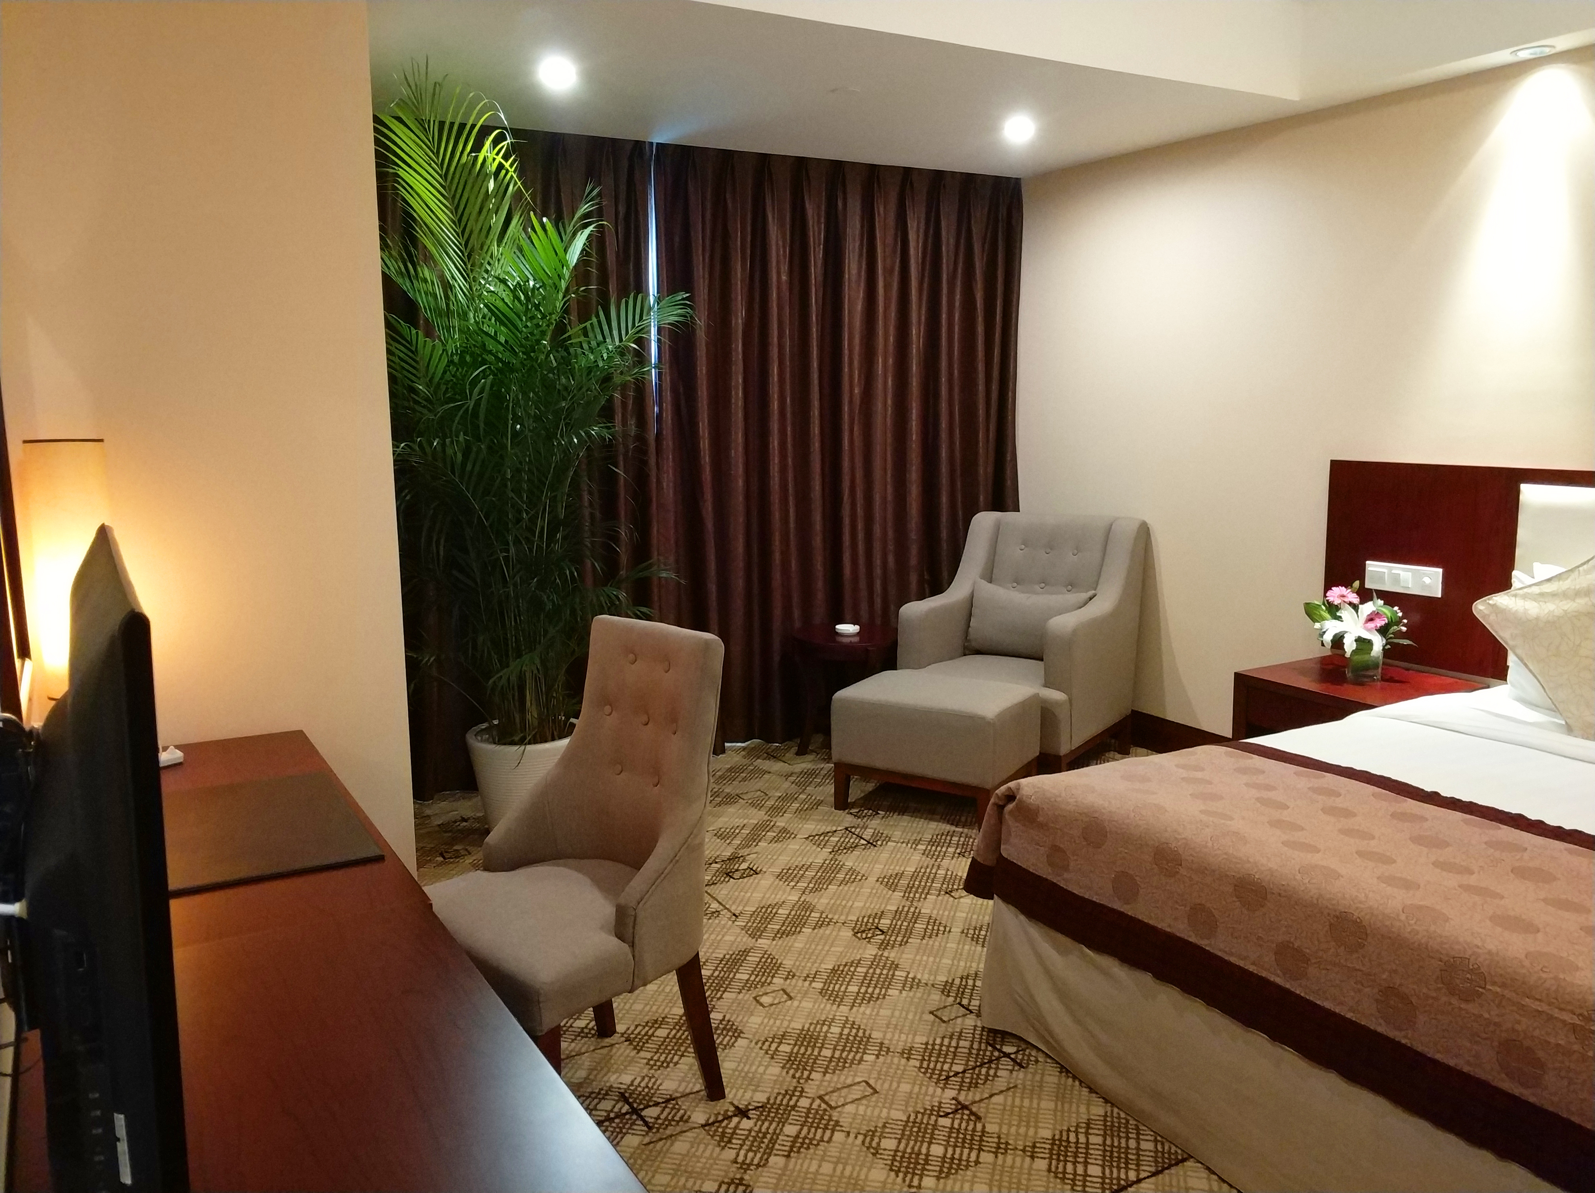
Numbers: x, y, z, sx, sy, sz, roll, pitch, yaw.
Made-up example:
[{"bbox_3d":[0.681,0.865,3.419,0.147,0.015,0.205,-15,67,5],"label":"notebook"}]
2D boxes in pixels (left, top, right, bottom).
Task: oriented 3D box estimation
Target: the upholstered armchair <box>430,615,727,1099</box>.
[{"bbox_3d":[-0.469,0.576,2.472,0.500,0.972,0.540,8,13,44],"label":"upholstered armchair"}]

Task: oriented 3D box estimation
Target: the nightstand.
[{"bbox_3d":[1.784,0.537,4.001,0.480,0.540,0.600,-5,10,-29],"label":"nightstand"}]

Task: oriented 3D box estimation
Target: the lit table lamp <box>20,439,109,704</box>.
[{"bbox_3d":[-1.362,-0.048,2.352,0.135,0.493,0.120,-5,10,-29],"label":"lit table lamp"}]

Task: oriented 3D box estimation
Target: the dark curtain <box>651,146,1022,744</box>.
[{"bbox_3d":[0.216,-0.596,5.287,1.750,2.385,0.150,-5,10,-29],"label":"dark curtain"}]

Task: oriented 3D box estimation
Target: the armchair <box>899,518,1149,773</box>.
[{"bbox_3d":[0.890,0.188,4.916,0.700,0.955,0.780,5,11,32],"label":"armchair"}]

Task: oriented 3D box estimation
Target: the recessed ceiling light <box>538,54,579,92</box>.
[{"bbox_3d":[-0.707,-1.549,3.660,0.110,0.040,0.110,-5,10,-29],"label":"recessed ceiling light"}]

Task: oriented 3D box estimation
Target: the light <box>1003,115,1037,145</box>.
[{"bbox_3d":[0.800,-1.690,4.483,0.110,0.040,0.110,-5,10,-29],"label":"light"}]

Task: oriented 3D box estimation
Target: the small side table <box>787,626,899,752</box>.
[{"bbox_3d":[0.203,0.399,5.098,0.455,0.490,0.455,0,9,0],"label":"small side table"}]

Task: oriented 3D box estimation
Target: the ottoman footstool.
[{"bbox_3d":[0.496,0.540,4.410,0.600,0.422,0.455,5,10,30],"label":"ottoman footstool"}]

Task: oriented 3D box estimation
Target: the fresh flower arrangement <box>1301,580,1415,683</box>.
[{"bbox_3d":[1.806,0.102,3.976,0.280,0.325,0.310,-5,10,-29],"label":"fresh flower arrangement"}]

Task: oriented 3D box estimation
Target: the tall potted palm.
[{"bbox_3d":[-0.894,-0.338,3.912,1.050,2.330,0.980,-5,10,-29],"label":"tall potted palm"}]

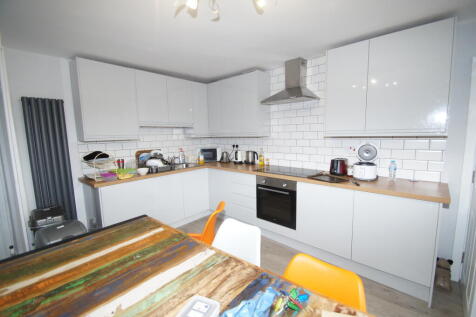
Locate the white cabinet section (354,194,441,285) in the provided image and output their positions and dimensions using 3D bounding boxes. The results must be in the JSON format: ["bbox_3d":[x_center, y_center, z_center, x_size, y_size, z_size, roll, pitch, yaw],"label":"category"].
[{"bbox_3d":[1.560,0.672,2.007,0.589,0.721,0.571,5,9,41],"label":"white cabinet section"}]

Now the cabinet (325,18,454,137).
[{"bbox_3d":[1.483,-0.708,2.079,0.967,0.950,0.320,5,10,41],"label":"cabinet"}]

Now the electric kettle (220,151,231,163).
[{"bbox_3d":[-0.240,-0.036,3.689,0.170,0.210,0.150,1,8,17],"label":"electric kettle"}]

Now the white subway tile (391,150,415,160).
[{"bbox_3d":[1.777,-0.037,2.134,0.200,0.100,0.010,5,10,41],"label":"white subway tile"}]

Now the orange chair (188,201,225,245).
[{"bbox_3d":[-0.405,0.834,1.962,0.530,0.820,0.470,-1,7,2],"label":"orange chair"}]

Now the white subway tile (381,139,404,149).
[{"bbox_3d":[1.695,-0.164,2.191,0.200,0.102,0.010,5,9,42],"label":"white subway tile"}]

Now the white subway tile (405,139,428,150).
[{"bbox_3d":[1.846,-0.151,2.056,0.200,0.102,0.010,5,9,42],"label":"white subway tile"}]

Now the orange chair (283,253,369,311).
[{"bbox_3d":[0.294,0.946,0.870,0.460,0.820,0.530,4,9,39],"label":"orange chair"}]

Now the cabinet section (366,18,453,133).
[{"bbox_3d":[1.636,-0.701,1.941,0.583,0.946,0.315,5,9,41],"label":"cabinet section"}]

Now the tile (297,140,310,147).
[{"bbox_3d":[0.941,-0.227,2.868,0.200,0.102,0.010,5,9,42],"label":"tile"}]

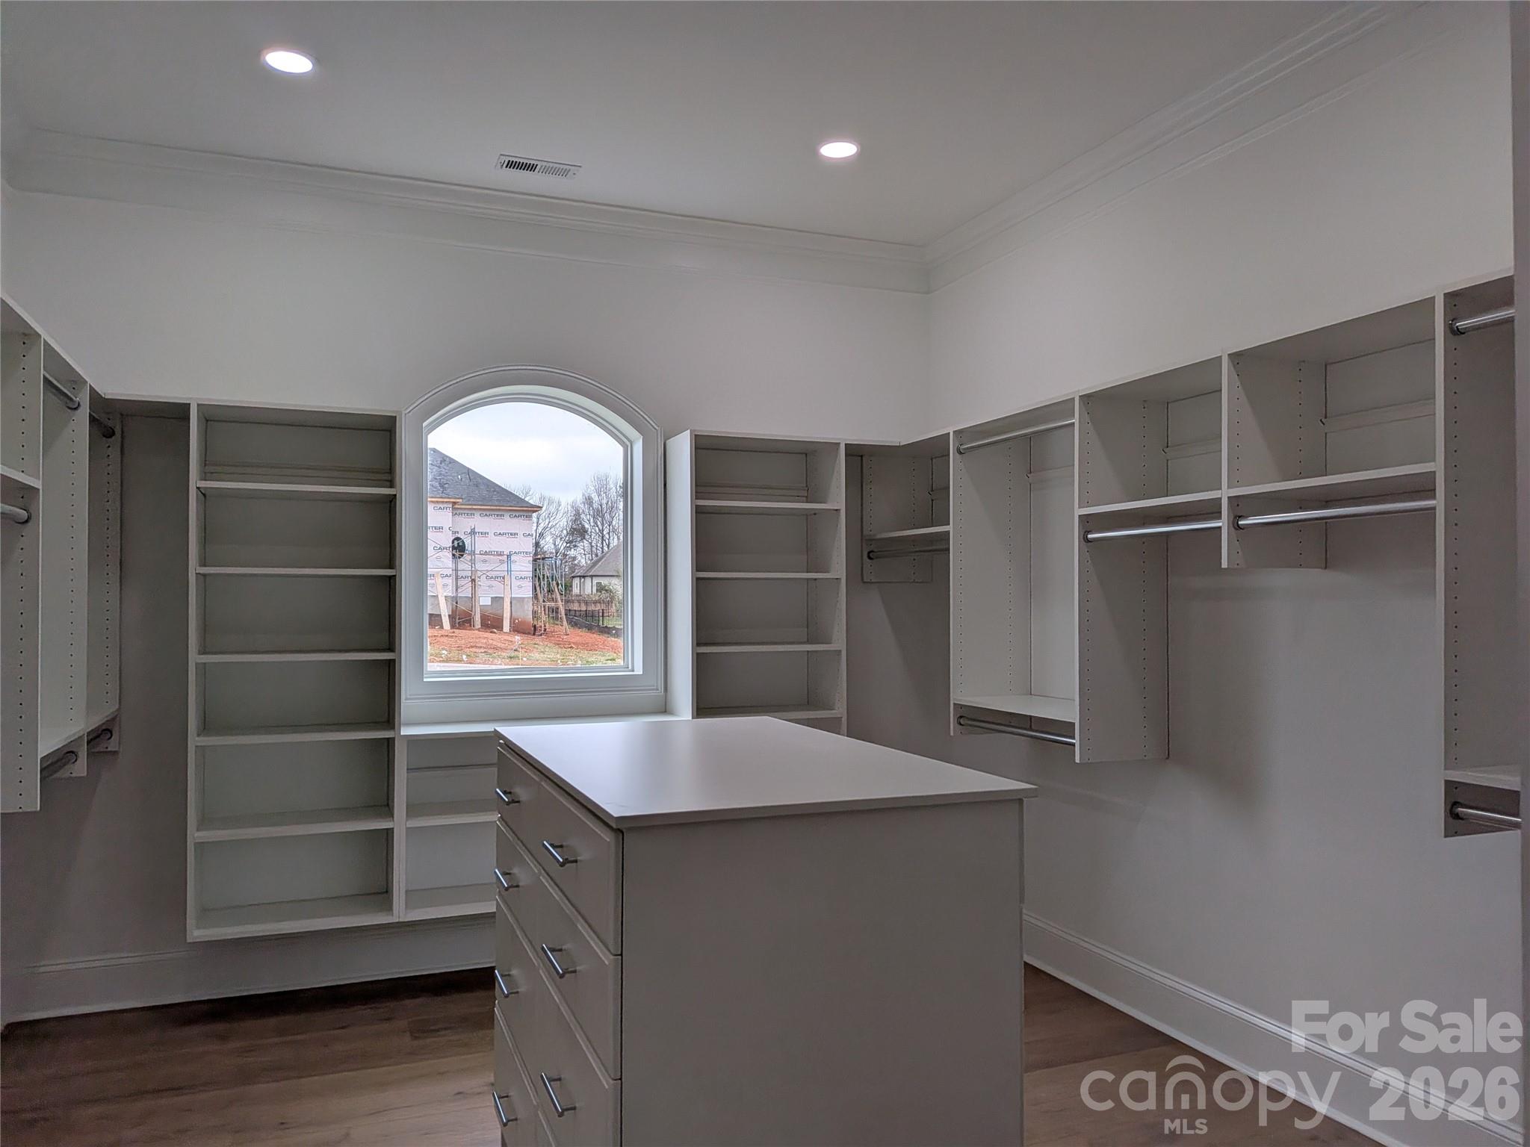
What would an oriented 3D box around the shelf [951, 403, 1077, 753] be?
[{"bbox_3d":[1.036,0.021,3.845,0.355,1.206,0.784,1,-1,-21],"label":"shelf"}]

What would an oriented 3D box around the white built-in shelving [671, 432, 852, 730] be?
[{"bbox_3d":[-0.041,0.341,4.478,0.677,1.816,0.355,1,-1,-21],"label":"white built-in shelving"}]

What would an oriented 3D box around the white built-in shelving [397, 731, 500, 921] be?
[{"bbox_3d":[-0.861,0.909,4.142,1.084,0.665,0.355,1,-1,-21],"label":"white built-in shelving"}]

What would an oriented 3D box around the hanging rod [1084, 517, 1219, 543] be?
[{"bbox_3d":[1.159,-0.125,3.152,0.032,0.032,0.601,1,-1,-21],"label":"hanging rod"}]

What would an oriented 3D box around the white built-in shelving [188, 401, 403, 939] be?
[{"bbox_3d":[-1.678,0.326,3.834,0.672,1.816,0.355,1,-1,-21],"label":"white built-in shelving"}]

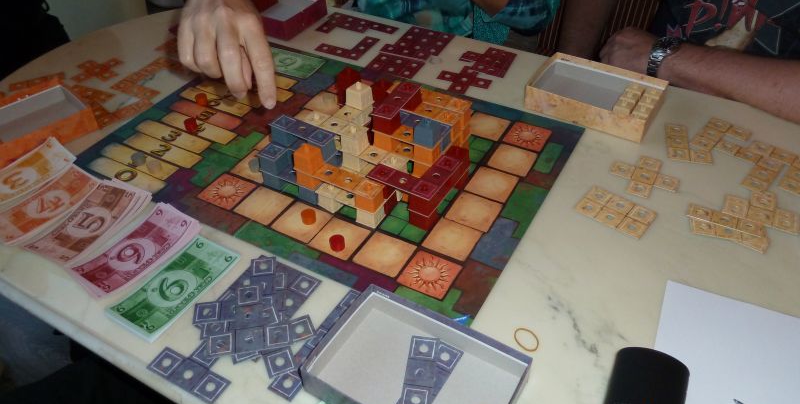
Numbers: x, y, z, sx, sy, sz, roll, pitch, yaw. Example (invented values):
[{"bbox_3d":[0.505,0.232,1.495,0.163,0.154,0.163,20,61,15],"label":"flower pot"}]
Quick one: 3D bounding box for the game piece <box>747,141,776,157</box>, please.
[{"bbox_3d":[0.424,-0.061,0.733,0.024,0.002,0.024,25,48,27],"label":"game piece"}]

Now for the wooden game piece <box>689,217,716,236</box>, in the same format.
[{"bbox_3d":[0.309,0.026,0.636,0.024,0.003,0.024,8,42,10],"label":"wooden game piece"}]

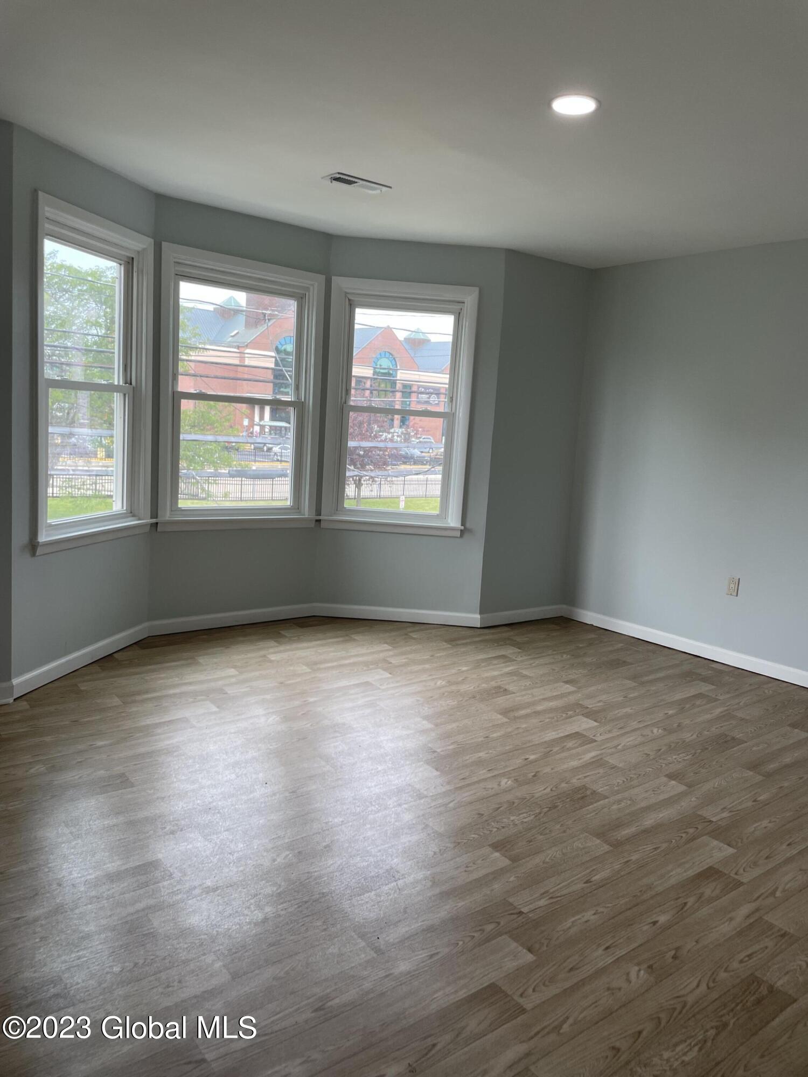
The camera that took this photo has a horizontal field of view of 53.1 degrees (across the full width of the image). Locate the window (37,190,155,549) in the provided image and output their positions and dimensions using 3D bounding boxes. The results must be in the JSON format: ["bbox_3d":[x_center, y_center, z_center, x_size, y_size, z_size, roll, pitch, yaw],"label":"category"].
[{"bbox_3d":[-1.537,-0.761,4.015,0.100,1.580,0.928,6,8,13],"label":"window"}]

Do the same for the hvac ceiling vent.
[{"bbox_3d":[-0.225,-1.700,3.891,0.305,0.020,0.152,-3,10,-38],"label":"hvac ceiling vent"}]

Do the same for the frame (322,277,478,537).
[{"bbox_3d":[-0.037,-0.835,5.210,0.913,1.580,0.100,4,8,0],"label":"frame"}]

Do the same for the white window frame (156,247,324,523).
[{"bbox_3d":[-0.970,-0.843,4.851,1.050,1.580,0.100,-3,10,-38],"label":"white window frame"}]

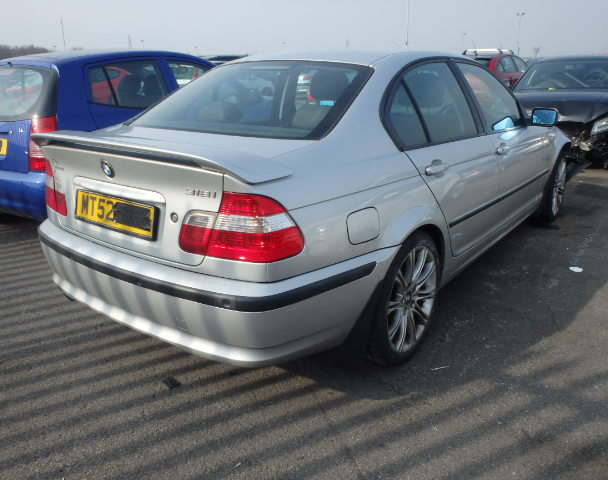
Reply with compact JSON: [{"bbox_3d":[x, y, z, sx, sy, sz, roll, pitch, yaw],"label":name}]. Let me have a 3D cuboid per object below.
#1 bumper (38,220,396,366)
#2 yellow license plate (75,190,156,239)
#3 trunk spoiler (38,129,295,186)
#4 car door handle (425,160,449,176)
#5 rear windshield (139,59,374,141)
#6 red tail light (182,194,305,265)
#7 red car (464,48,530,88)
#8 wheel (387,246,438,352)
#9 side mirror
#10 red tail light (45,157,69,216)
[{"bbox_3d":[-0.530,0.109,2.373,1.720,0.400,0.870,13,23,36],"label":"bumper"},{"bbox_3d":[-0.747,-0.106,2.019,0.520,0.113,0.020,13,13,36],"label":"yellow license plate"},{"bbox_3d":[-0.697,-0.356,2.010,1.430,0.110,0.310,13,23,36],"label":"trunk spoiler"},{"bbox_3d":[0.586,-0.317,2.271,0.045,0.050,0.210,13,23,36],"label":"car door handle"},{"bbox_3d":[-0.276,-0.692,2.469,1.240,0.090,0.660,13,49,36],"label":"rear windshield"},{"bbox_3d":[-0.208,-0.055,1.757,0.400,0.225,0.235,13,23,36],"label":"red tail light"},{"bbox_3d":[6.173,-5.153,16.610,4.100,1.600,1.730,-18,25,-41],"label":"red car"},{"bbox_3d":[0.430,0.257,2.402,0.200,0.480,0.480,13,23,36],"label":"wheel"},{"bbox_3d":[1.631,-0.828,3.486,0.190,0.125,0.120,13,23,36],"label":"side mirror"},{"bbox_3d":[-1.133,-0.267,2.451,0.400,0.225,0.235,13,23,36],"label":"red tail light"}]

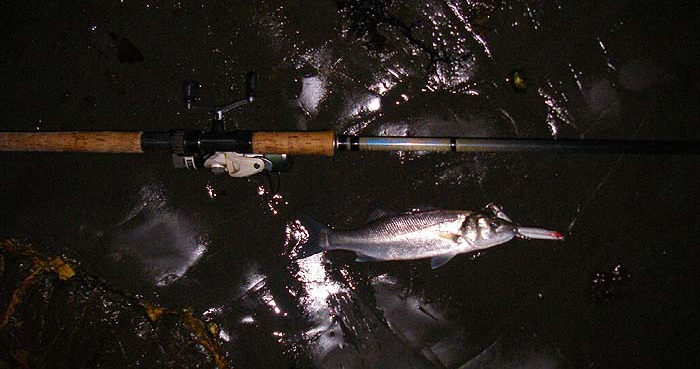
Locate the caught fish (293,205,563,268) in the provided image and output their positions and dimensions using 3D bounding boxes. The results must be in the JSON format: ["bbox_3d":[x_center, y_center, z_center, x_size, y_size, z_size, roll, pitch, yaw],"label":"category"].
[{"bbox_3d":[0.096,0.064,0.950,0.330,0.042,0.077,-2,87,0],"label":"caught fish"}]

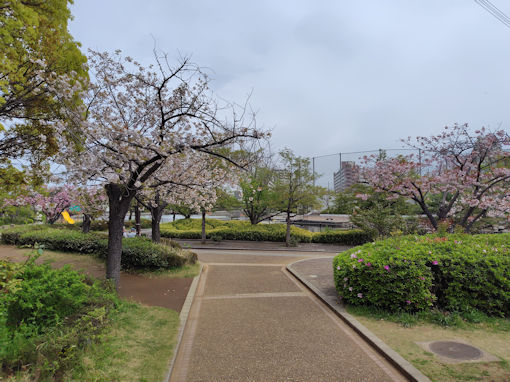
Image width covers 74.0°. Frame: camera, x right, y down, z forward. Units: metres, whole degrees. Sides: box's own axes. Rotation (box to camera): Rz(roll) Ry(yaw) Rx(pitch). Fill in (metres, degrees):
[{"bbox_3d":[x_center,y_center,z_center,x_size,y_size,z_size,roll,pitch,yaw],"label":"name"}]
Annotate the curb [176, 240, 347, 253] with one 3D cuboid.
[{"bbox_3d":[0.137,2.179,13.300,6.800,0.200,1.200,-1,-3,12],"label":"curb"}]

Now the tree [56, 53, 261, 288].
[{"bbox_3d":[-1.797,-0.422,6.650,3.900,4.600,3.700,0,-3,0],"label":"tree"}]

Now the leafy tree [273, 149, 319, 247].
[{"bbox_3d":[1.578,0.273,13.200,1.800,3.800,1.800,0,-3,0],"label":"leafy tree"}]

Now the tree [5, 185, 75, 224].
[{"bbox_3d":[-14.952,1.075,23.500,4.900,3.200,4.400,0,-3,0],"label":"tree"}]

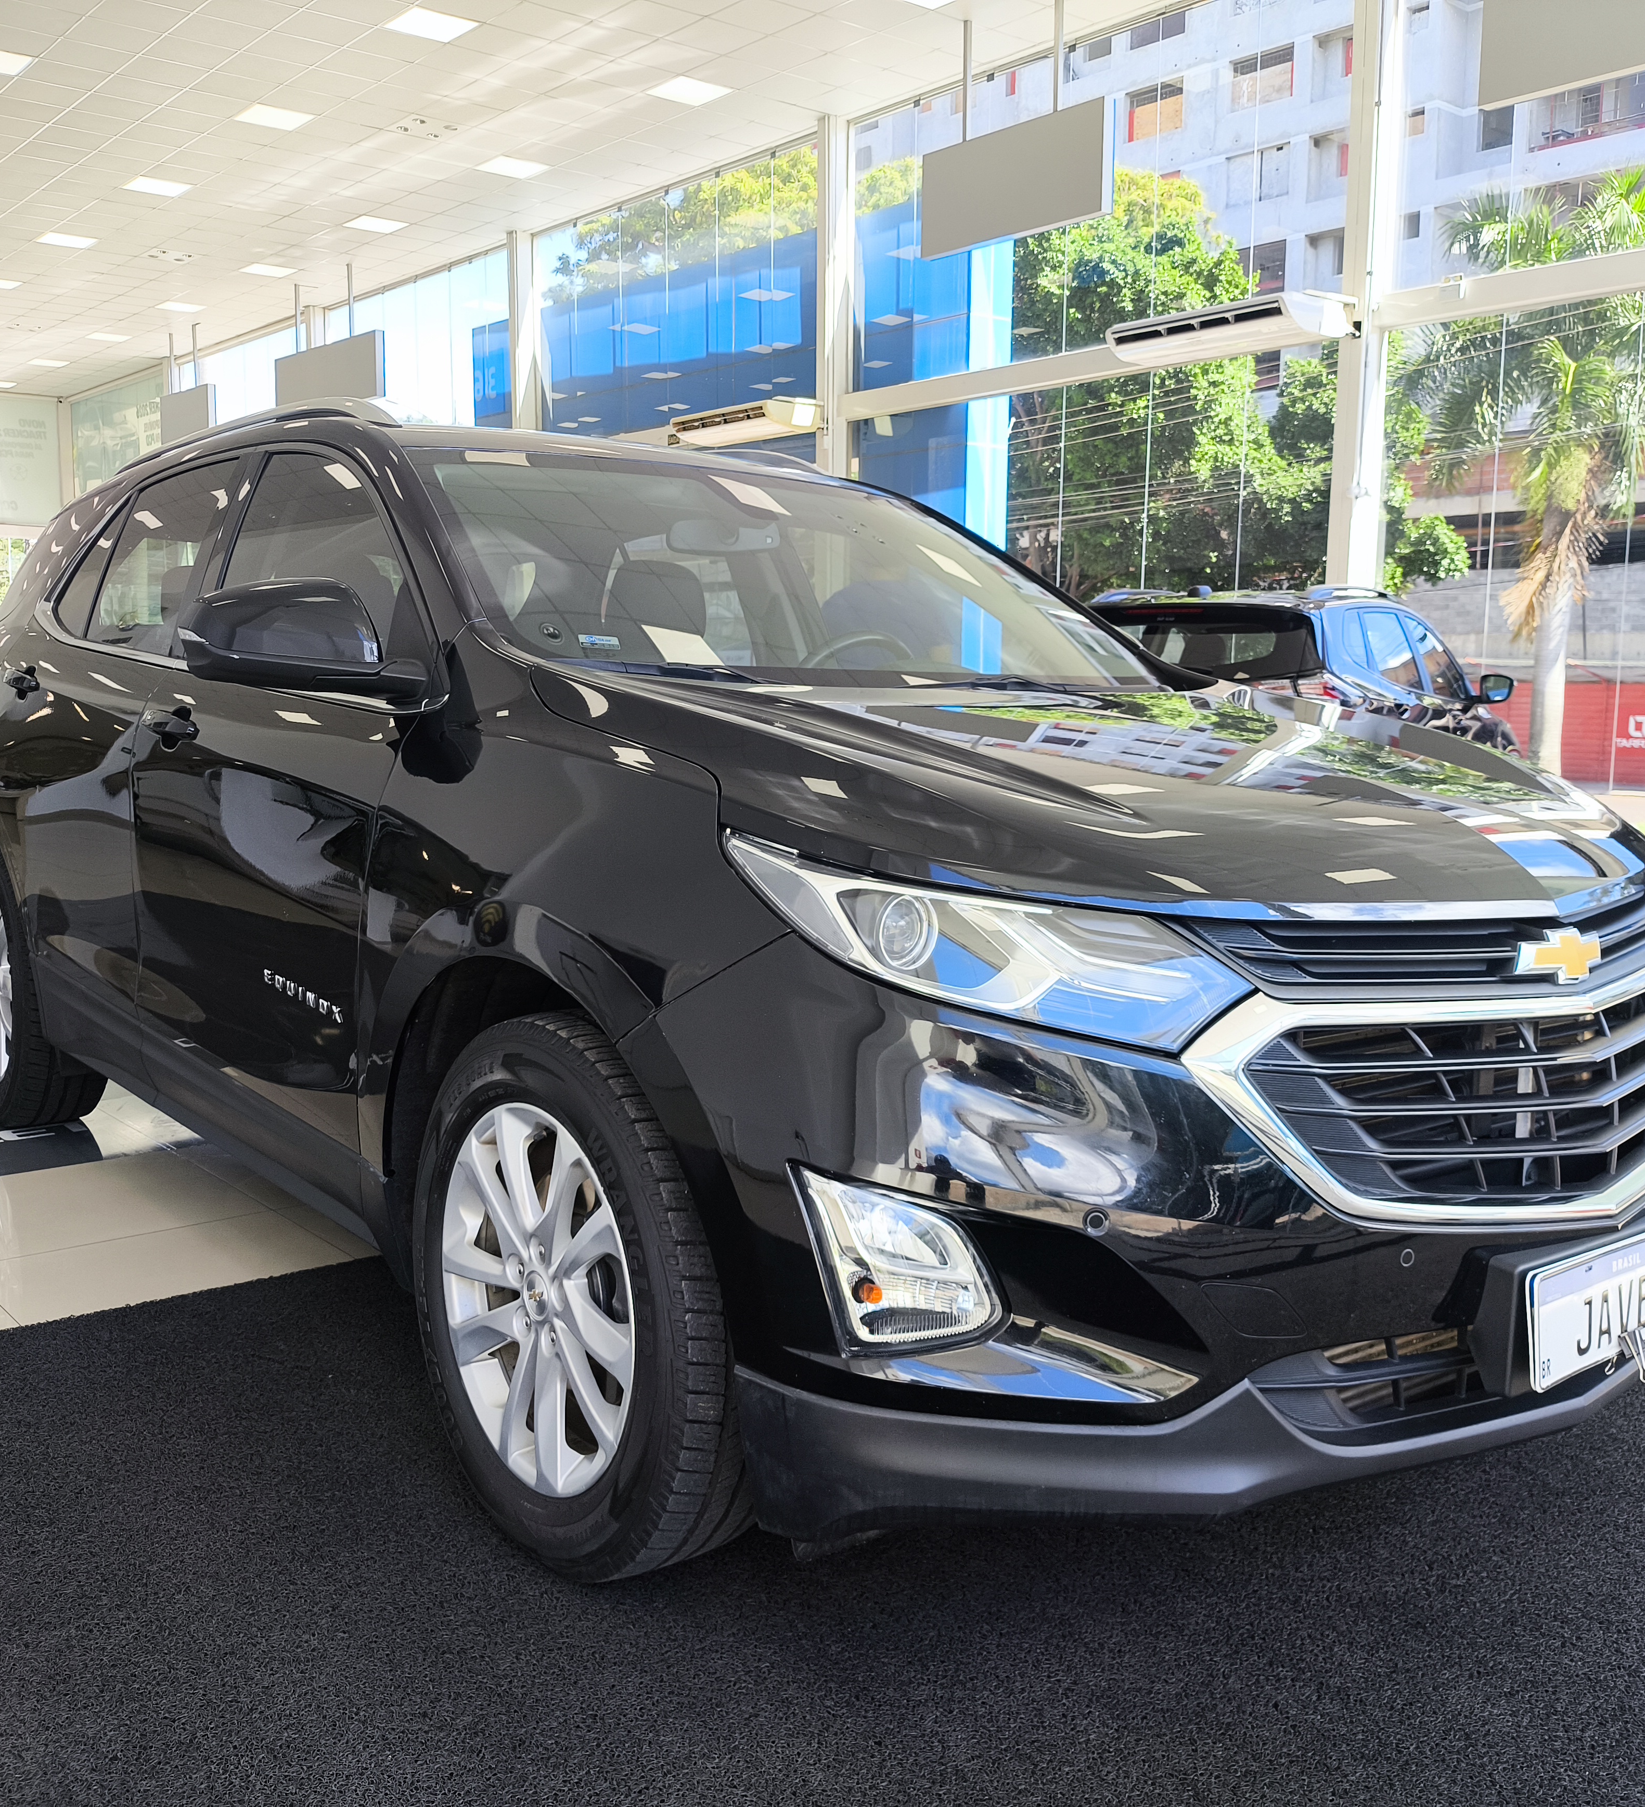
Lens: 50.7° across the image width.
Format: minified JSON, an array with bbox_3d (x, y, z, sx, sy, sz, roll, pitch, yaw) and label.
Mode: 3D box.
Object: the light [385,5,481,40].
[{"bbox_3d":[-3.114,-7.043,13.908,0.590,0.050,0.590,-6,10,-40],"label":"light"}]

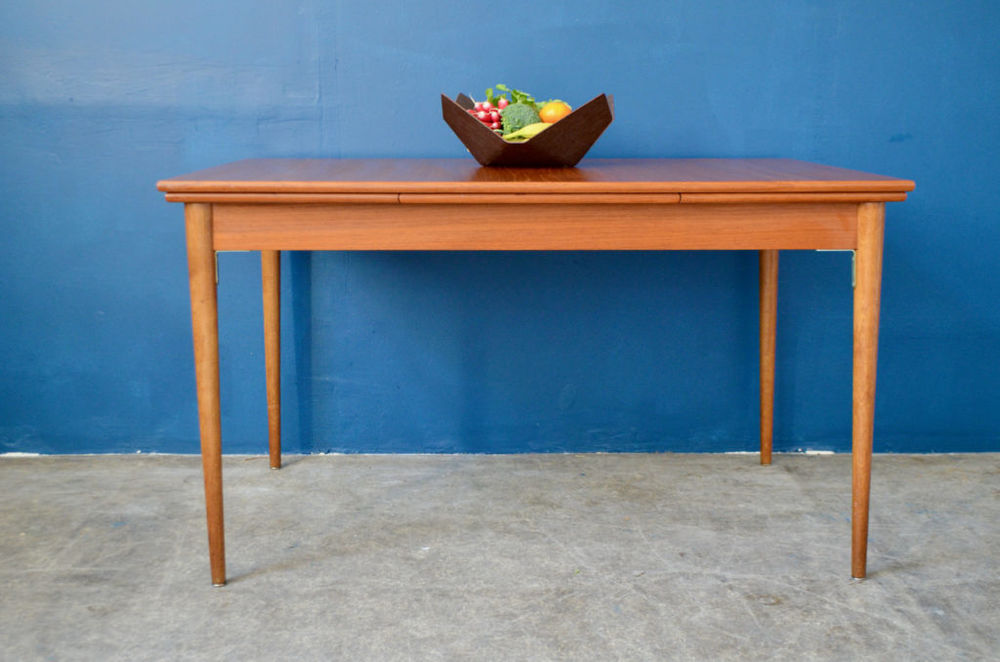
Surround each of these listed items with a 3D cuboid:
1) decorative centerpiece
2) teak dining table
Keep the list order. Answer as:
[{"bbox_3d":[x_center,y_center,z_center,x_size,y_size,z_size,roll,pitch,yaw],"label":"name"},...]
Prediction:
[{"bbox_3d":[0.061,-0.417,2.416,0.352,0.147,0.206,2,11,9],"label":"decorative centerpiece"},{"bbox_3d":[0.059,0.034,2.420,1.290,0.739,0.766,0,11,-2],"label":"teak dining table"}]

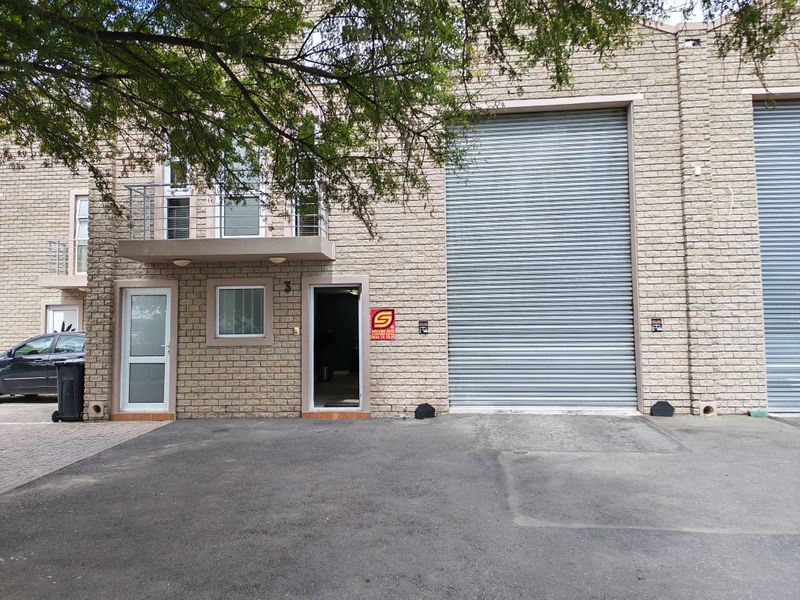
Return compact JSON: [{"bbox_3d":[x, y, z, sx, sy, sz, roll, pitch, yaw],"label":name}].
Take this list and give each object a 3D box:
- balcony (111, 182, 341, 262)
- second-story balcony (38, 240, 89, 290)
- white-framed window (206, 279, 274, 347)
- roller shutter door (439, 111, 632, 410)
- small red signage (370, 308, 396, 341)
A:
[{"bbox_3d":[-2.805,-1.251,10.259,3.305,1.126,0.838,-1,-4,7],"label":"balcony"},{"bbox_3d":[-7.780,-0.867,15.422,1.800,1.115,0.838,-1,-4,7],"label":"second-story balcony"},{"bbox_3d":[-2.704,0.216,10.598,1.185,1.145,0.140,-1,-4,7],"label":"white-framed window"},{"bbox_3d":[2.285,-0.714,10.302,2.975,4.938,0.120,-1,-4,7],"label":"roller shutter door"},{"bbox_3d":[-0.269,0.406,10.235,0.419,0.516,0.030,-1,-4,7],"label":"small red signage"}]

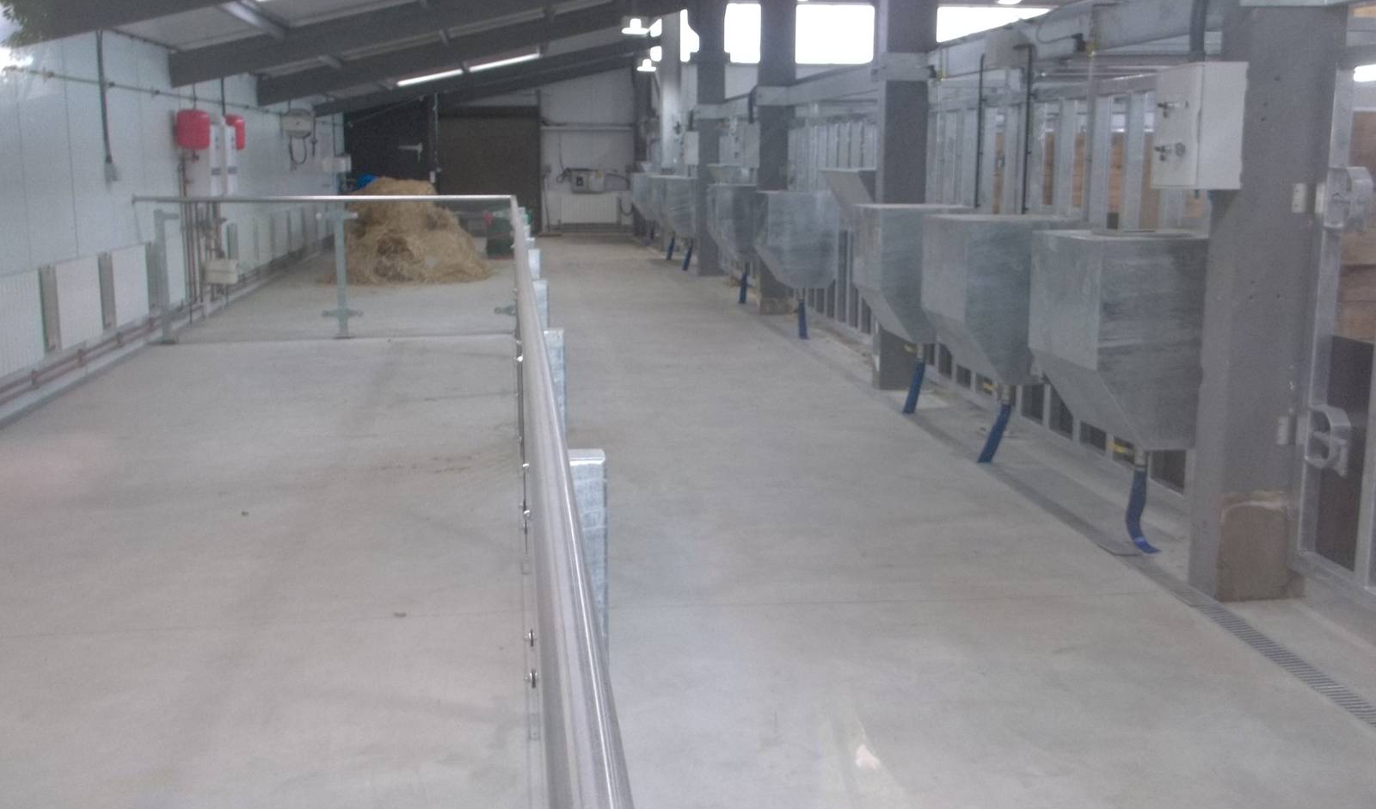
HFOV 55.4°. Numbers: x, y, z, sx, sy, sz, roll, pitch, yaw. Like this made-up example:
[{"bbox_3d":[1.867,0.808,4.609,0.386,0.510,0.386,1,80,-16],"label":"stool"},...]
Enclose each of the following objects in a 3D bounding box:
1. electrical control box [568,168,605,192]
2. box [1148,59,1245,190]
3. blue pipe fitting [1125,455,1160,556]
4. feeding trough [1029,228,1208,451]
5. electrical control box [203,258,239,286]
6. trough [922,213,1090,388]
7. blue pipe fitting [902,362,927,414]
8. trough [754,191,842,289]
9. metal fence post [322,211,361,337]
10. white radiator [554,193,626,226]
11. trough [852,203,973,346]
[{"bbox_3d":[-1.917,-4.237,24.941,0.647,0.454,0.200,-2,11,-7],"label":"electrical control box"},{"bbox_3d":[1.700,-0.920,4.371,0.151,0.399,0.309,-2,11,-7],"label":"box"},{"bbox_3d":[1.765,0.396,5.108,0.092,0.354,0.096,-2,11,-7],"label":"blue pipe fitting"},{"bbox_3d":[1.723,-0.268,5.074,0.585,0.775,0.644,-2,11,-7],"label":"feeding trough"},{"bbox_3d":[-4.487,-1.264,12.611,0.277,0.231,0.169,-2,11,-7],"label":"electrical control box"},{"bbox_3d":[1.539,-0.539,6.497,0.585,0.775,0.644,-2,11,-7],"label":"trough"},{"bbox_3d":[1.356,-0.101,7.869,0.062,0.323,0.062,14,3,-8],"label":"blue pipe fitting"},{"bbox_3d":[0.921,-1.450,11.275,0.585,0.775,0.629,-2,11,-7],"label":"trough"},{"bbox_3d":[-2.968,-1.112,11.225,0.308,1.078,0.077,-2,11,-7],"label":"metal fence post"},{"bbox_3d":[-2.120,-4.197,28.062,1.280,0.630,0.110,-1,11,-7],"label":"white radiator"},{"bbox_3d":[1.357,-0.807,7.905,0.585,0.775,0.644,-2,11,-7],"label":"trough"}]

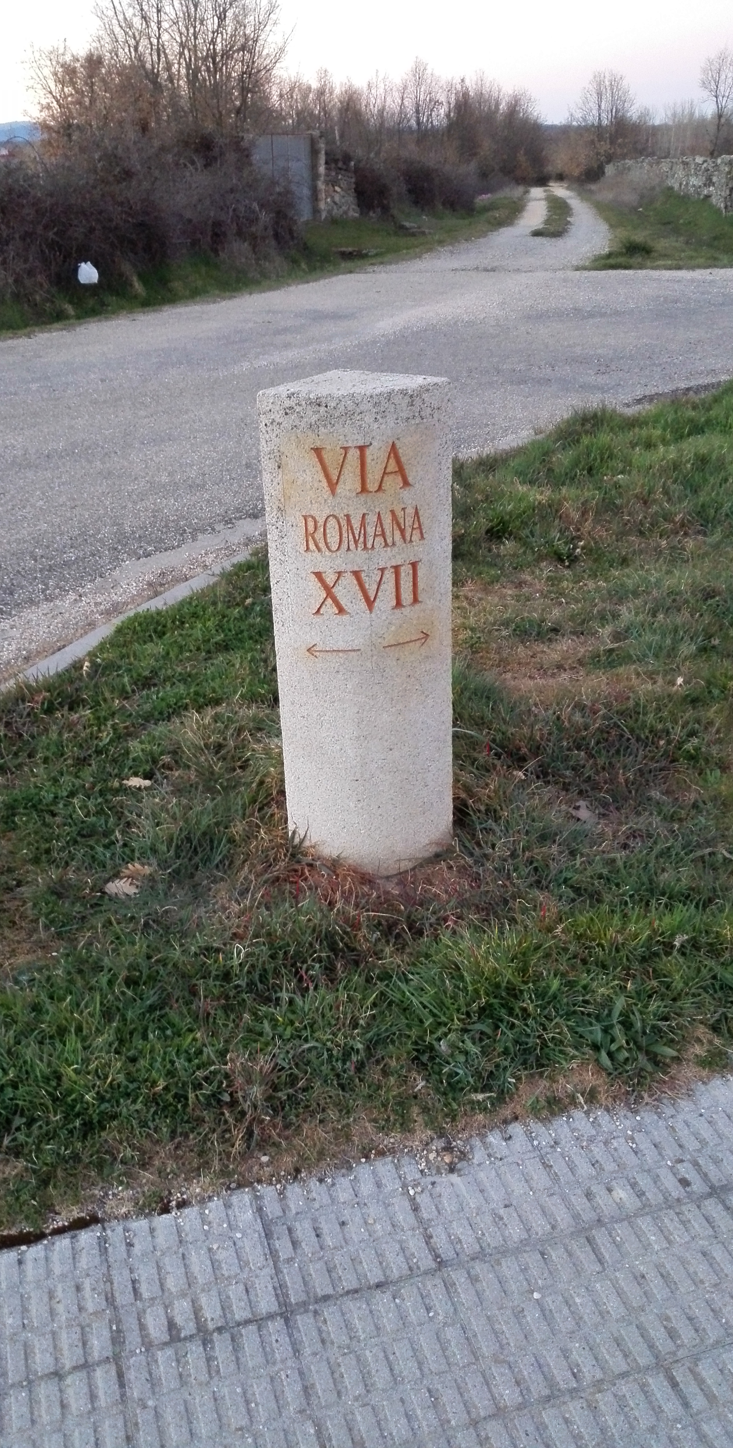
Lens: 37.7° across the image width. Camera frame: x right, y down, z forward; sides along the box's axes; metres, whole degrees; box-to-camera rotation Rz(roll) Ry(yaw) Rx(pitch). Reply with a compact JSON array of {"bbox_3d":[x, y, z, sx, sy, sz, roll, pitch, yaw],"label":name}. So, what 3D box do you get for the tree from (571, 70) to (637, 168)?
[{"bbox_3d":[15.698,-39.943,71.000,4.500,5.900,4.400,-1,29,0],"label":"tree"}]

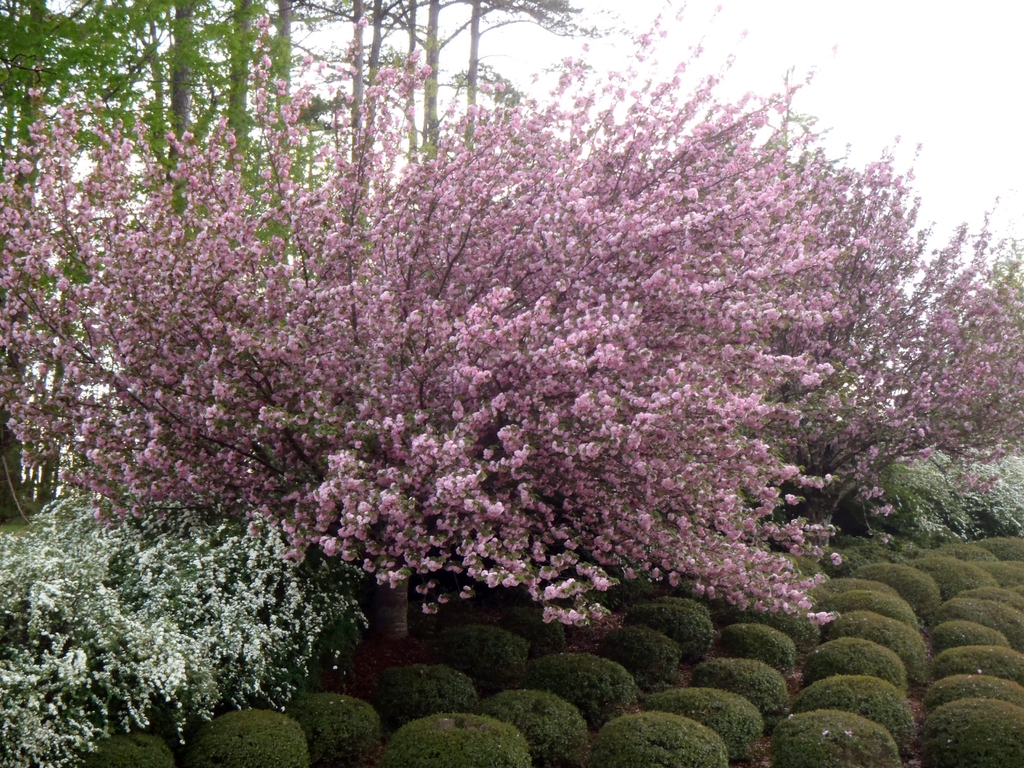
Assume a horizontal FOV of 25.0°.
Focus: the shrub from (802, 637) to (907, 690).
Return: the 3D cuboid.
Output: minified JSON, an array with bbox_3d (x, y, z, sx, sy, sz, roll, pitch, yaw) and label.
[{"bbox_3d":[2.765,2.282,18.630,0.840,0.470,0.840,0,1,0],"label":"shrub"}]

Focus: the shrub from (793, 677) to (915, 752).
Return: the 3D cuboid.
[{"bbox_3d":[2.497,2.393,16.920,0.880,0.510,0.880,0,1,0],"label":"shrub"}]

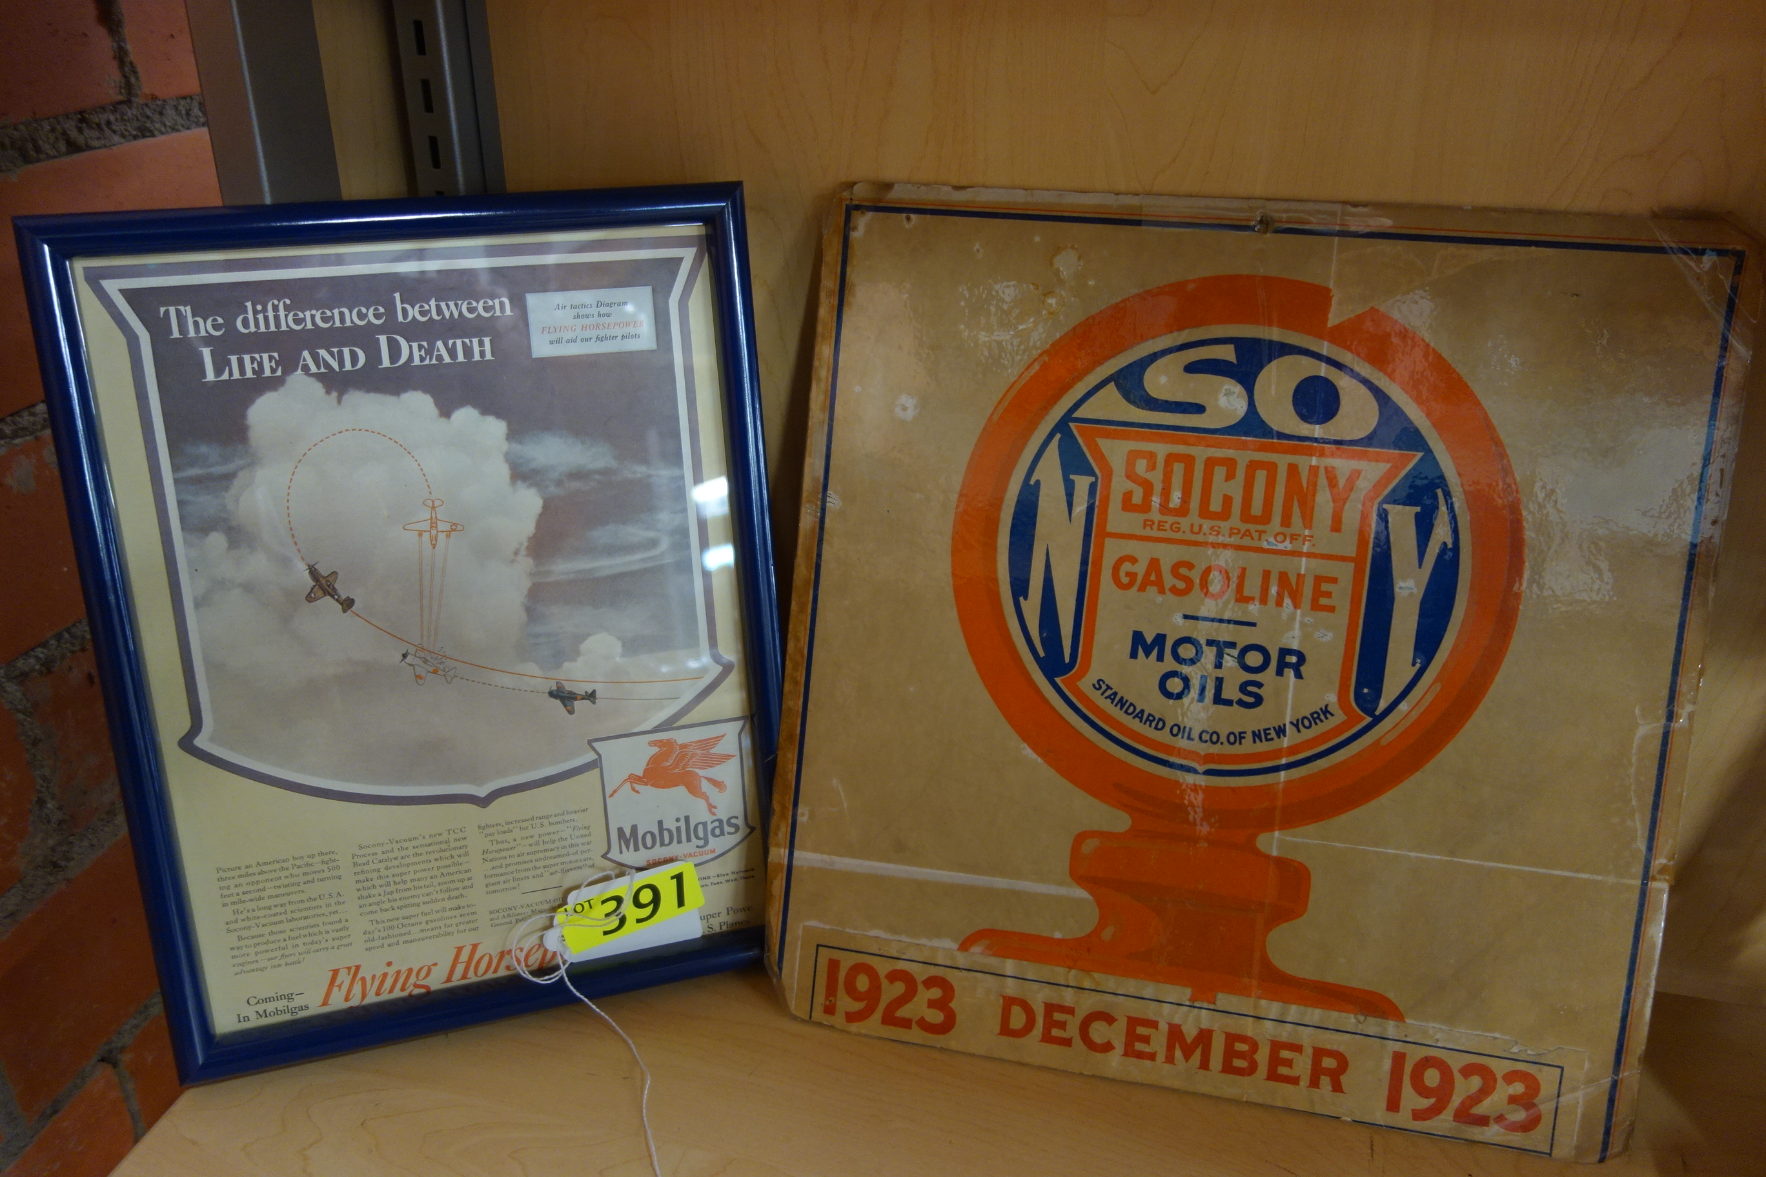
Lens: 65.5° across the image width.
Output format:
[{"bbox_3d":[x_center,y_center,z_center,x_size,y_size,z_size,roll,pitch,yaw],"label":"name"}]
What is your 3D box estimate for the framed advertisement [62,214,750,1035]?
[{"bbox_3d":[-0.181,0.018,0.592,0.262,0.346,0.020,-8,13,-17],"label":"framed advertisement"}]

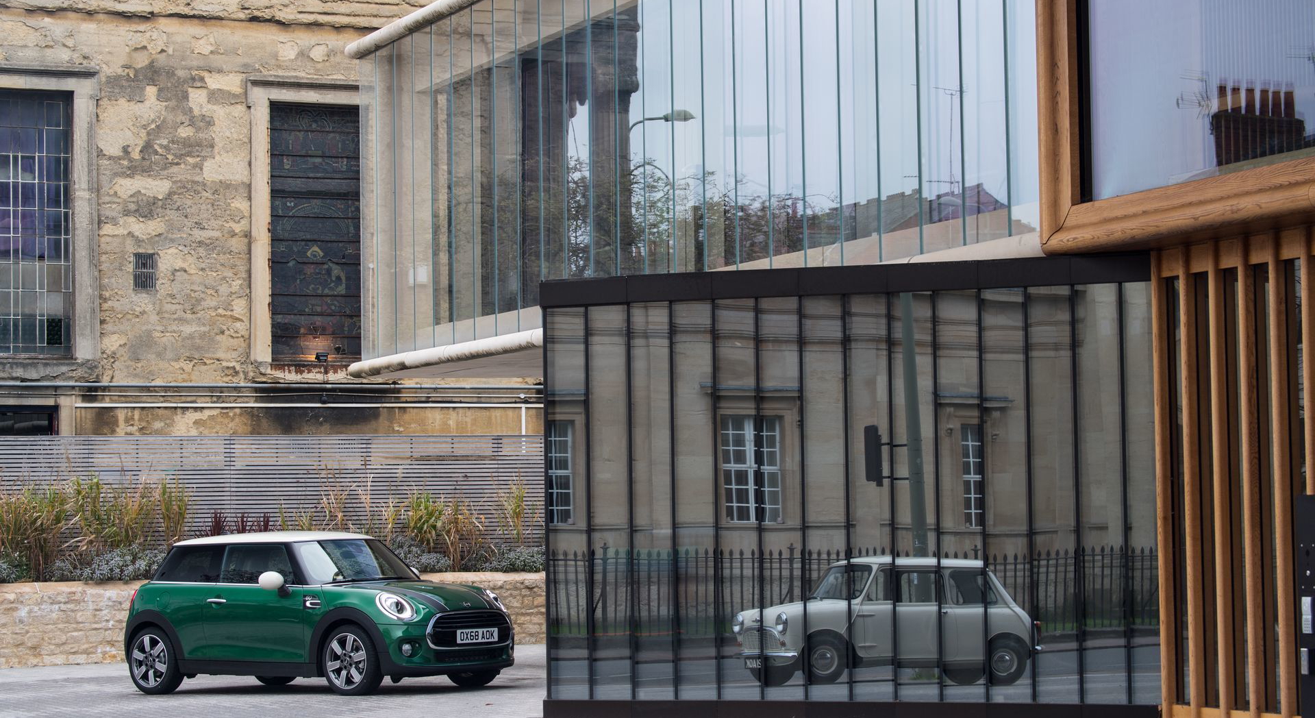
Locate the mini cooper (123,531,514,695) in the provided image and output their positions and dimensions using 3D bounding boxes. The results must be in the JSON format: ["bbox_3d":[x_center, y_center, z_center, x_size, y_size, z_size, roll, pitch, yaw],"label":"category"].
[{"bbox_3d":[-3.034,2.266,26.207,3.830,1.420,1.760,-4,-5,39],"label":"mini cooper"}]

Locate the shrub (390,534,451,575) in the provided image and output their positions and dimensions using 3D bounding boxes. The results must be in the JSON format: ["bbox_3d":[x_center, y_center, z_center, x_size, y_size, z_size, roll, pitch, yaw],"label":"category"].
[{"bbox_3d":[-3.020,2.486,37.100,0.800,0.520,0.660,1,-4,-25],"label":"shrub"}]

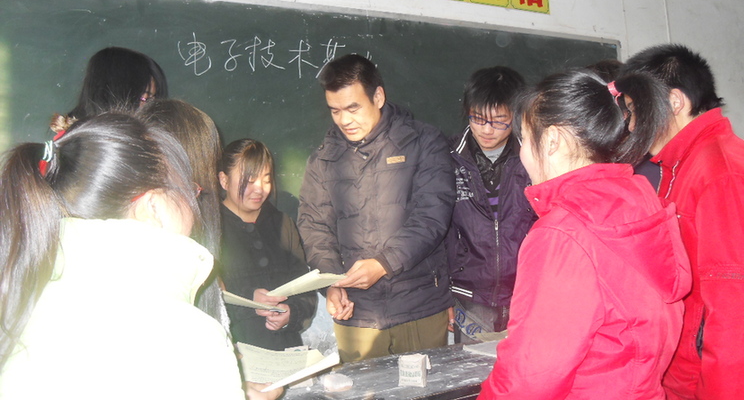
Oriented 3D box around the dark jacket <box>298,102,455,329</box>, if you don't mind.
[{"bbox_3d":[0.014,0.043,1.920,0.530,0.720,0.400,-6,-4,24],"label":"dark jacket"}]

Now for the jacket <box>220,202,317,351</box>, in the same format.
[{"bbox_3d":[-0.377,0.278,2.000,0.430,0.560,0.320,-2,-4,-24],"label":"jacket"}]

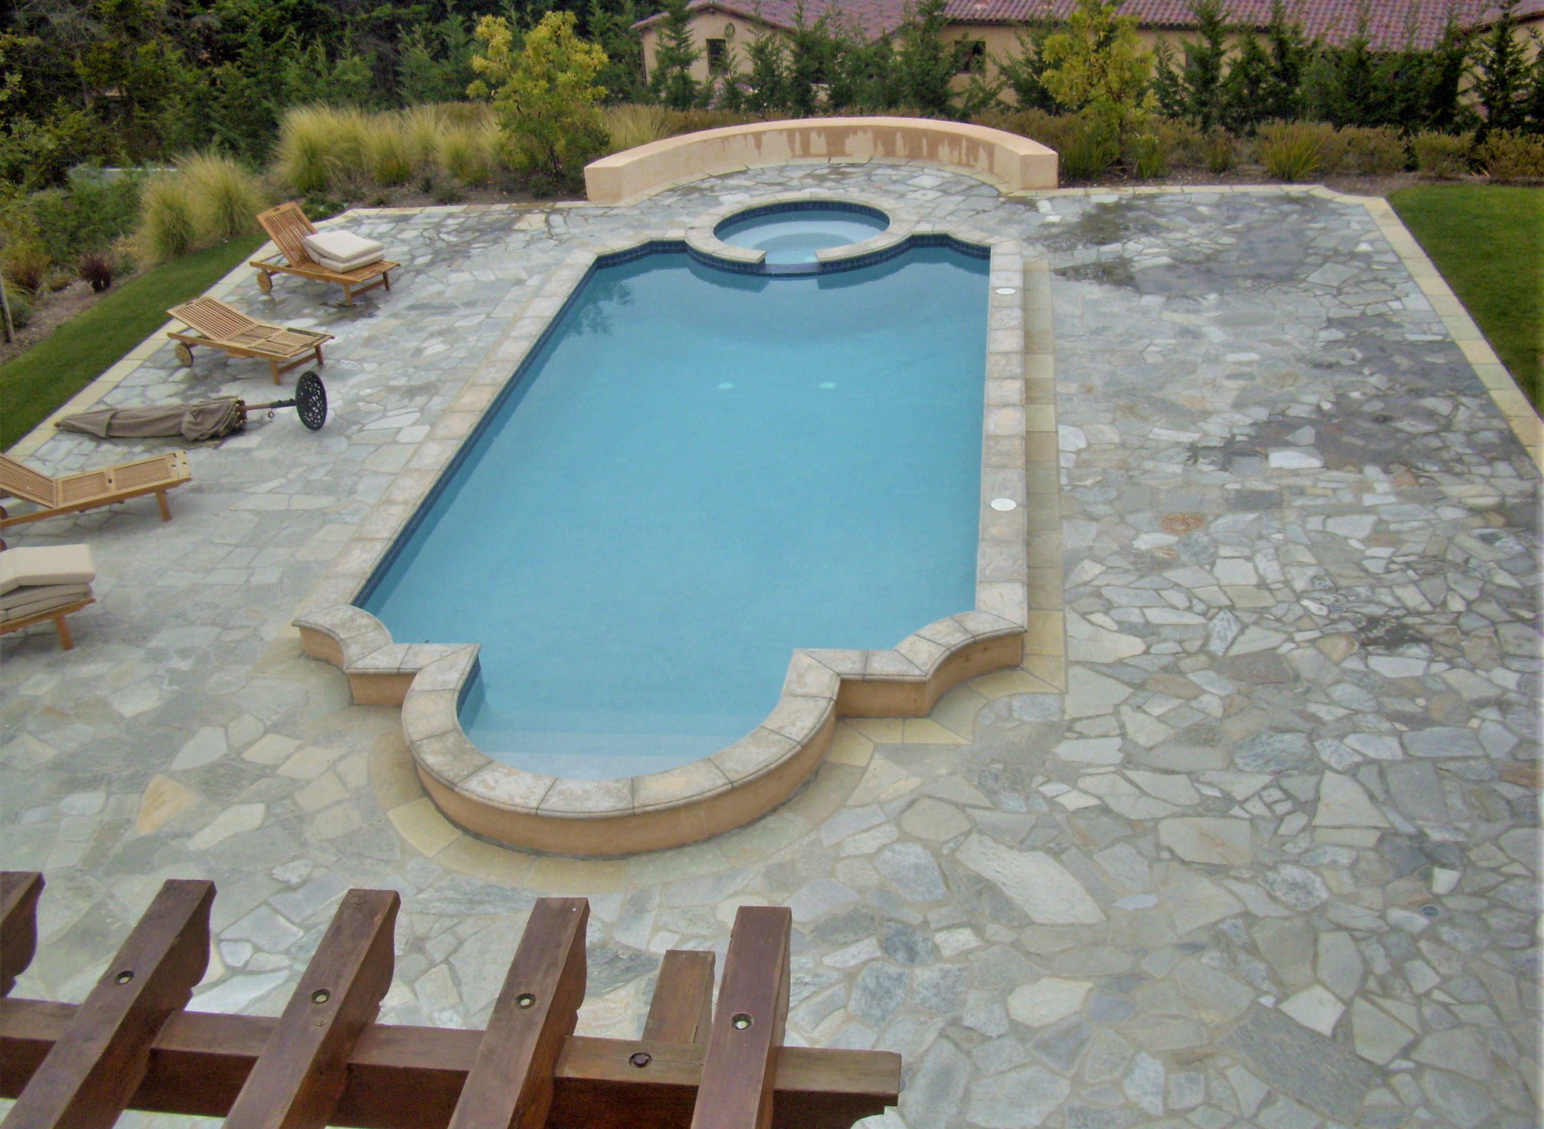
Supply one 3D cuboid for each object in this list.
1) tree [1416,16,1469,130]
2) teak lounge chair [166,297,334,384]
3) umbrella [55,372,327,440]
[{"bbox_3d":[9.182,-6.532,20.457,0.750,1.686,0.750,0,30,9],"label":"tree"},{"bbox_3d":[-5.735,-2.467,16.679,1.920,0.586,0.637,14,35,29],"label":"teak lounge chair"},{"bbox_3d":[-5.955,-1.528,15.348,2.940,0.600,0.600,-4,30,12],"label":"umbrella"}]

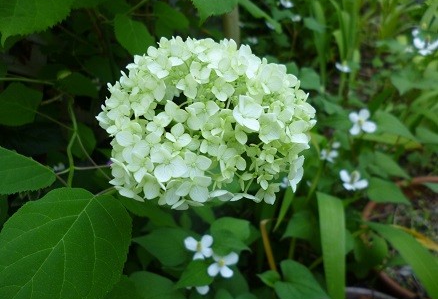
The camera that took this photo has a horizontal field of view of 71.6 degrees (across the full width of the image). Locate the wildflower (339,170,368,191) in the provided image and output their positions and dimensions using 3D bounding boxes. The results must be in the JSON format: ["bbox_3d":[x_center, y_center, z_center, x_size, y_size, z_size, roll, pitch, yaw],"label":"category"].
[{"bbox_3d":[0.170,0.038,0.380,0.032,0.016,0.032,17,36,25],"label":"wildflower"}]

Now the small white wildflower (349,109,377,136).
[{"bbox_3d":[0.184,-0.035,0.390,0.032,0.015,0.032,25,63,21],"label":"small white wildflower"}]

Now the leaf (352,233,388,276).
[{"bbox_3d":[0.210,0.145,0.420,0.048,0.014,0.070,18,60,4],"label":"leaf"}]

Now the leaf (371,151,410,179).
[{"bbox_3d":[0.247,0.026,0.437,0.057,0.012,0.048,30,46,24],"label":"leaf"}]

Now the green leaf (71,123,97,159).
[{"bbox_3d":[-0.191,-0.011,0.430,0.033,0.012,0.057,0,66,-13],"label":"green leaf"}]

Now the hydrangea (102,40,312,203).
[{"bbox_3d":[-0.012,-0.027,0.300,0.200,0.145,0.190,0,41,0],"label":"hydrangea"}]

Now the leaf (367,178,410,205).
[{"bbox_3d":[0.217,0.056,0.389,0.054,0.014,0.047,27,48,18],"label":"leaf"}]

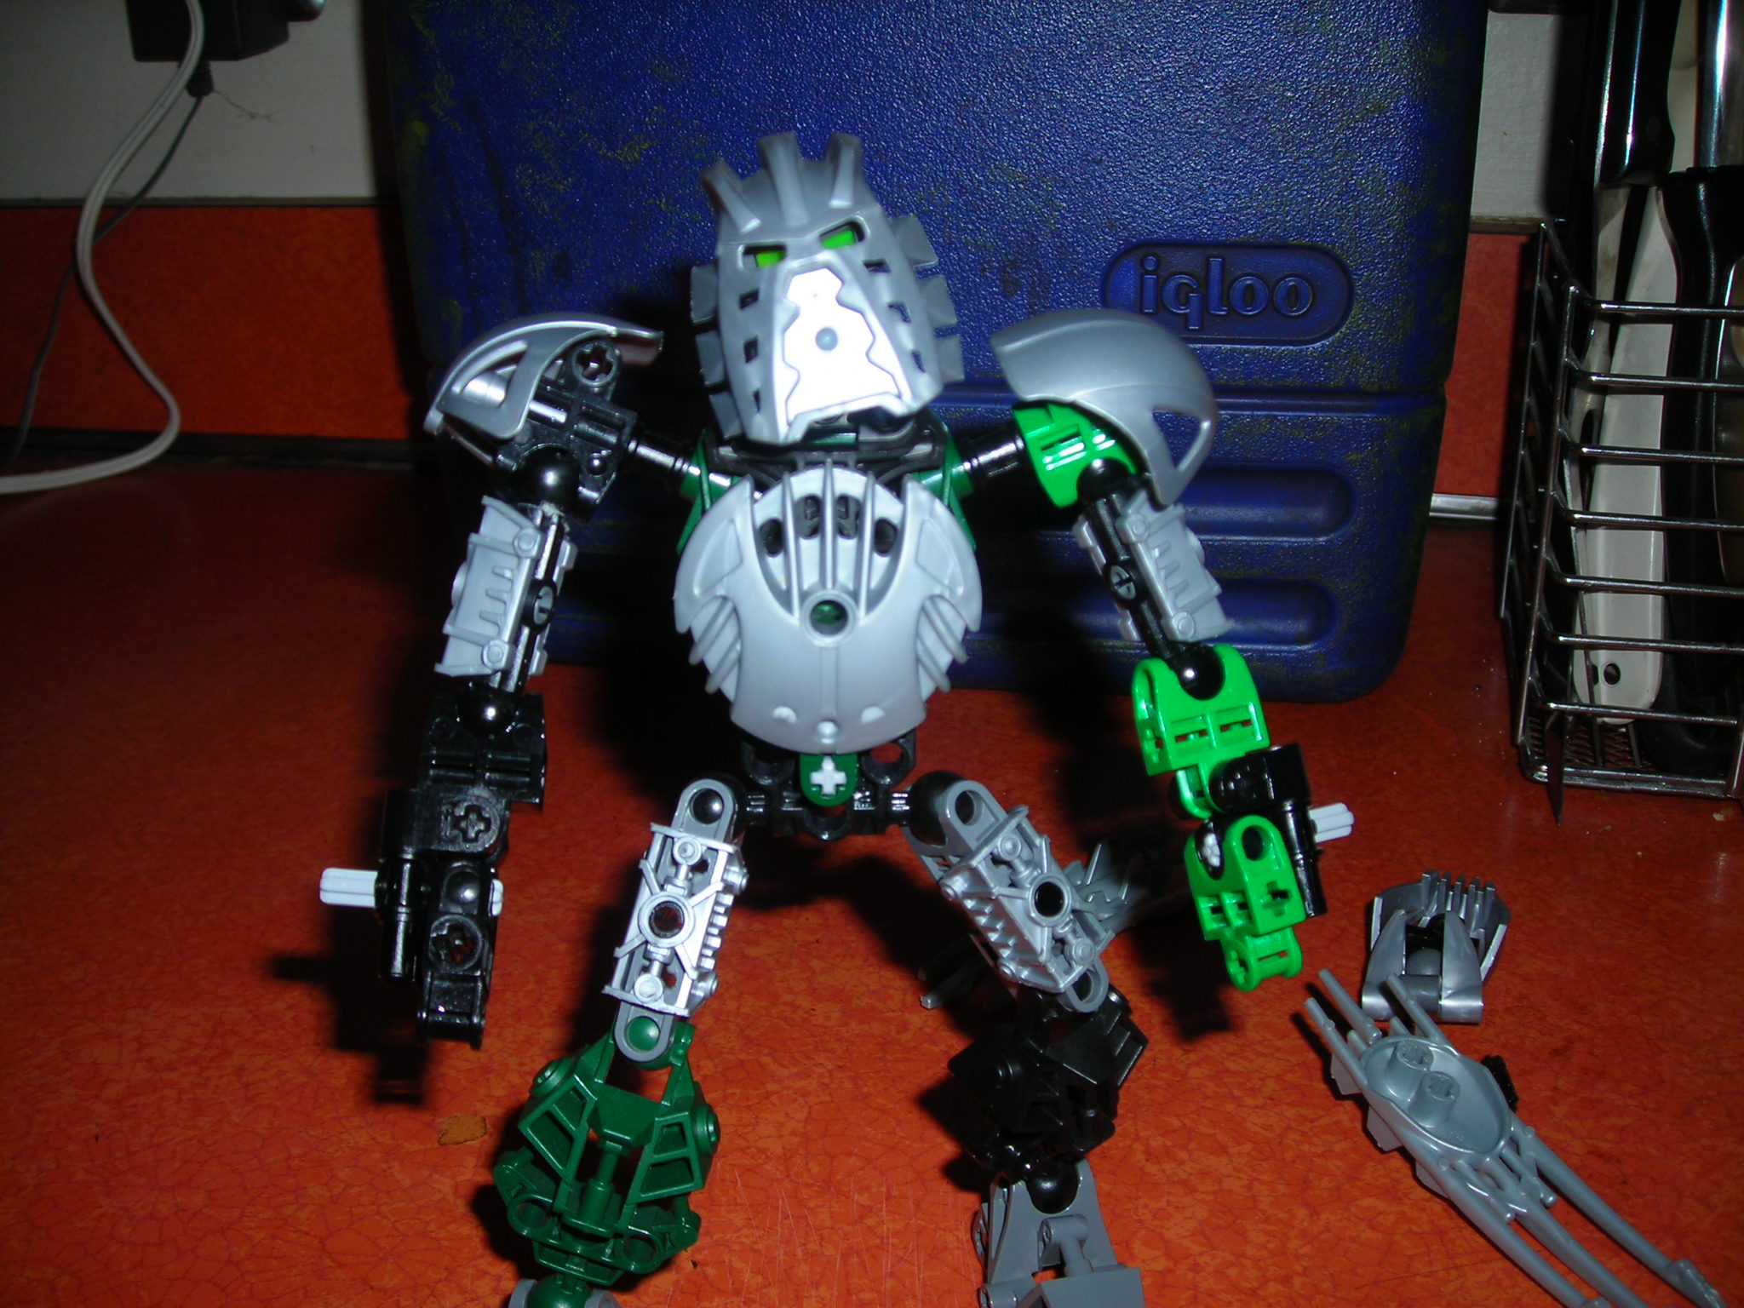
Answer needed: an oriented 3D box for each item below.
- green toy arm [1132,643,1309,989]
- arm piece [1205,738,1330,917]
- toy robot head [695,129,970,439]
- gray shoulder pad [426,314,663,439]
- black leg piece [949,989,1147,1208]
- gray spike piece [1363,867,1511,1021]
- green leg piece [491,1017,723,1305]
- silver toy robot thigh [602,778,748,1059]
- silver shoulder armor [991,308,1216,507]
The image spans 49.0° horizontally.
[{"bbox_3d":[0.055,0.026,0.299,0.021,0.054,0.019,-14,21,3],"label":"green toy arm"},{"bbox_3d":[0.063,0.028,0.303,0.017,0.028,0.014,-13,20,2],"label":"arm piece"},{"bbox_3d":[-0.006,-0.050,0.261,0.034,0.041,0.030,-14,9,1],"label":"toy robot head"},{"bbox_3d":[-0.046,-0.038,0.268,0.034,0.017,0.023,-20,7,0],"label":"gray shoulder pad"},{"bbox_3d":[0.026,0.065,0.282,0.028,0.043,0.020,-7,31,-20],"label":"black leg piece"},{"bbox_3d":[0.119,0.058,0.397,0.028,0.019,0.042,8,21,24],"label":"gray spike piece"},{"bbox_3d":[-0.037,0.070,0.266,0.028,0.043,0.020,17,2,-4],"label":"green leg piece"},{"bbox_3d":[-0.027,0.038,0.270,0.015,0.041,0.015,11,-6,9],"label":"silver toy robot thigh"},{"bbox_3d":[0.033,-0.036,0.268,0.034,0.021,0.023,31,15,-2],"label":"silver shoulder armor"}]

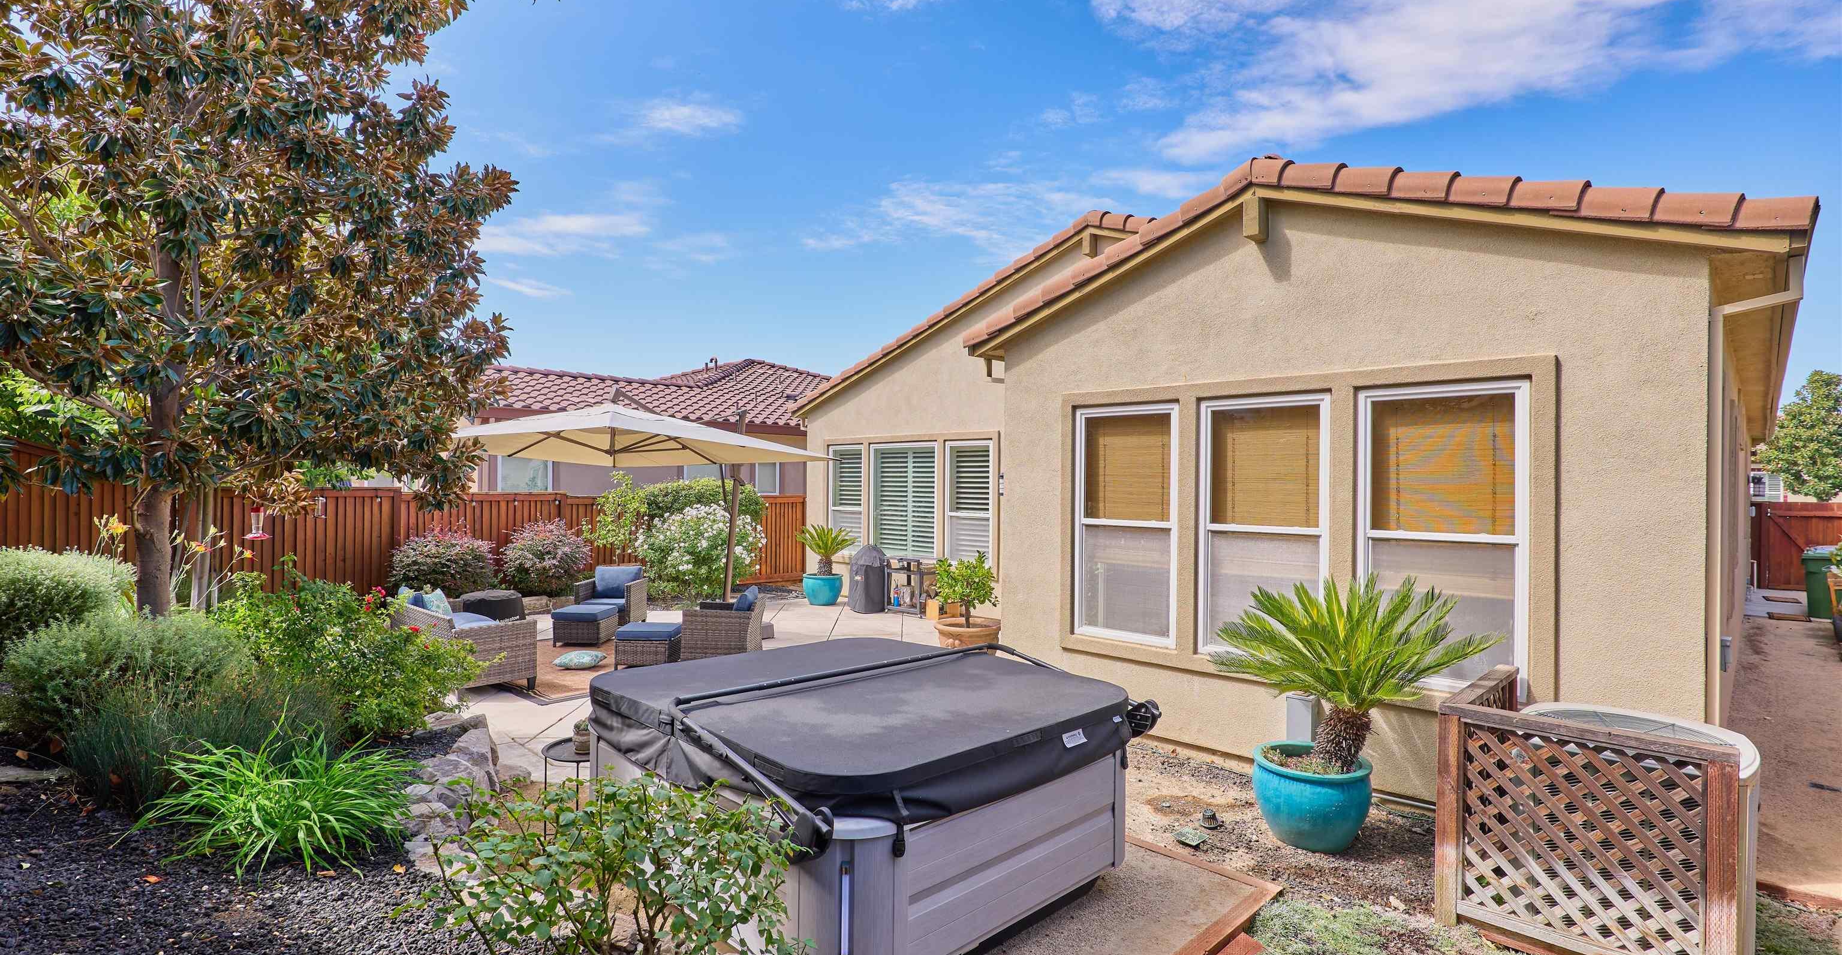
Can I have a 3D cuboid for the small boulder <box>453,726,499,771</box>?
[{"bbox_3d":[-3.070,1.873,5.650,0.310,0.300,0.340,0,0,-29],"label":"small boulder"}]

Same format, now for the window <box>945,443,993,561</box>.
[{"bbox_3d":[0.715,0.410,12.300,0.920,1.930,0.100,0,0,42],"label":"window"}]

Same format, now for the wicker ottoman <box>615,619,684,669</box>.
[{"bbox_3d":[-2.940,1.825,8.850,0.580,0.410,0.540,0,0,3],"label":"wicker ottoman"}]

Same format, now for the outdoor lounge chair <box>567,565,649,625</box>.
[{"bbox_3d":[-4.270,1.640,11.360,0.770,0.780,0.770,0,0,0],"label":"outdoor lounge chair"}]

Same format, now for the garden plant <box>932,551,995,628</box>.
[{"bbox_3d":[0.501,1.274,9.350,0.730,0.880,0.730,0,0,0],"label":"garden plant"}]

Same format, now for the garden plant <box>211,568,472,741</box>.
[{"bbox_3d":[-4.481,1.352,6.300,1.680,1.280,1.450,0,0,-35],"label":"garden plant"}]

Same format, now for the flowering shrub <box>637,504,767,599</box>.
[{"bbox_3d":[-3.703,1.259,13.900,2.100,1.620,1.800,0,0,-15],"label":"flowering shrub"}]

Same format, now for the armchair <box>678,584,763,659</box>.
[{"bbox_3d":[-2.200,1.640,9.250,0.780,0.780,0.750,0,0,2],"label":"armchair"}]

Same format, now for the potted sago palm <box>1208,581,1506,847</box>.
[{"bbox_3d":[2.440,1.290,4.600,1.520,1.470,1.500,0,0,42],"label":"potted sago palm"}]

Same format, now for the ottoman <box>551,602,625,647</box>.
[{"bbox_3d":[-4.069,1.815,9.966,0.580,0.410,0.570,0,0,0],"label":"ottoman"}]

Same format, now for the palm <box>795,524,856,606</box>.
[{"bbox_3d":[-1.514,1.389,12.950,0.950,1.310,0.950,0,0,0],"label":"palm"}]

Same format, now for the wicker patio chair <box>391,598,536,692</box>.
[{"bbox_3d":[-4.508,1.639,8.057,0.780,0.750,1.750,0,0,-44],"label":"wicker patio chair"}]

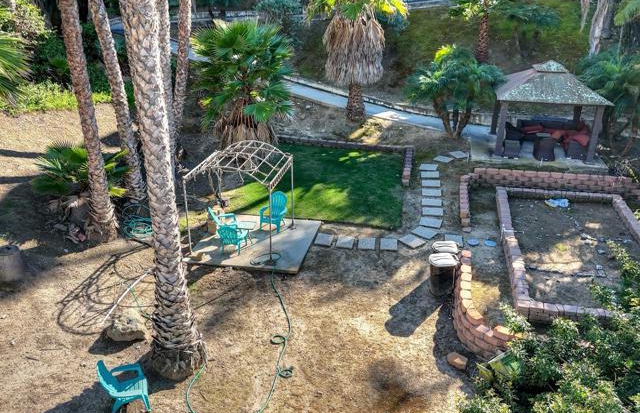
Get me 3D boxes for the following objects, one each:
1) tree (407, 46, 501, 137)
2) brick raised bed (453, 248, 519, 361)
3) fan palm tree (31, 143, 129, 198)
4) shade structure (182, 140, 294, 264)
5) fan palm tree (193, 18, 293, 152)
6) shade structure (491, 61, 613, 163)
[{"bbox_3d":[5.225,-4.524,18.499,3.850,3.550,3.750,0,23,0],"label":"tree"},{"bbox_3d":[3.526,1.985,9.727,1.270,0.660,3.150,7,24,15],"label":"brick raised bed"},{"bbox_3d":[-7.444,-0.710,14.286,2.950,1.950,2.850,0,23,0],"label":"fan palm tree"},{"bbox_3d":[-2.054,-0.242,12.432,2.220,2.480,2.250,5,24,10],"label":"shade structure"},{"bbox_3d":[-2.667,-4.088,17.415,3.700,5.000,3.700,0,23,0],"label":"fan palm tree"},{"bbox_3d":[8.455,-3.810,17.446,3.650,3.220,3.700,7,24,15],"label":"shade structure"}]

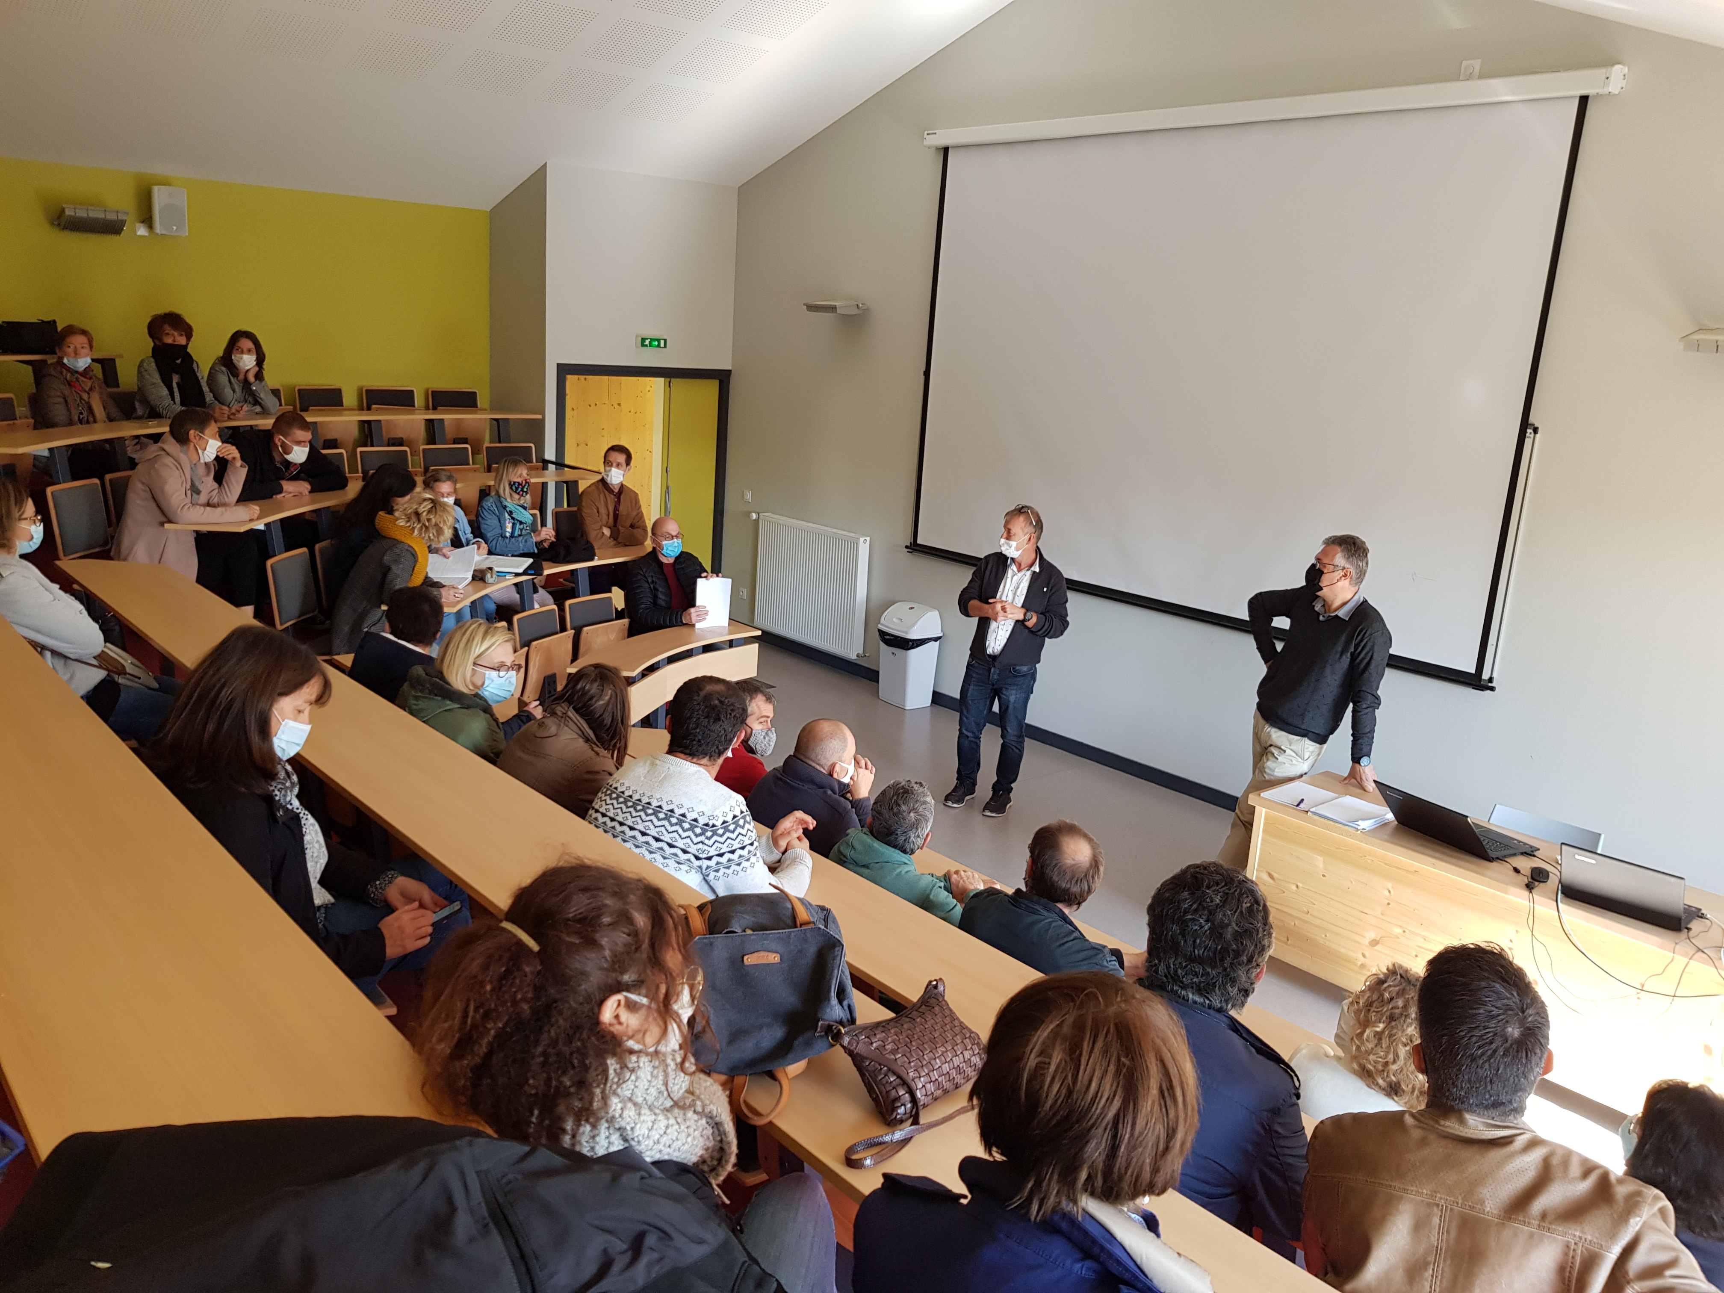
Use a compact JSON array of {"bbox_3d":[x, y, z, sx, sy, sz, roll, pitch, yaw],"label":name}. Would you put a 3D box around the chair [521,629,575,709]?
[{"bbox_3d":[-1.798,0.259,7.588,0.420,0.800,0.460,9,15,22],"label":"chair"}]

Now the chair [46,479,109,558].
[{"bbox_3d":[-3.636,-0.345,6.392,0.480,0.890,0.430,5,13,4],"label":"chair"}]

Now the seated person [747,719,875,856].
[{"bbox_3d":[-0.143,0.877,4.311,0.760,1.260,0.540,-6,16,-35],"label":"seated person"}]

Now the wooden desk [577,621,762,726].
[{"bbox_3d":[-1.135,0.359,7.485,0.480,0.740,1.570,10,15,25],"label":"wooden desk"}]

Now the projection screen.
[{"bbox_3d":[1.788,-1.547,7.384,0.080,2.660,3.980,-9,18,-42],"label":"projection screen"}]

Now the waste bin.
[{"bbox_3d":[0.319,0.047,9.184,0.330,0.720,0.375,-7,17,-40],"label":"waste bin"}]

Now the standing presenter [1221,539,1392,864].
[{"bbox_3d":[2.057,0.366,6.123,0.740,1.780,0.500,11,15,28],"label":"standing presenter"}]

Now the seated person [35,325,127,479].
[{"bbox_3d":[-4.282,-1.144,7.163,0.720,1.230,0.560,14,17,36],"label":"seated person"}]

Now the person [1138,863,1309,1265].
[{"bbox_3d":[0.528,1.014,2.193,0.760,1.360,0.530,-9,18,-44],"label":"person"}]

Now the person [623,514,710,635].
[{"bbox_3d":[-1.233,-0.119,8.163,0.700,1.310,0.530,11,15,27],"label":"person"}]

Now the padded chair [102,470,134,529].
[{"bbox_3d":[-3.844,-0.514,7.023,0.420,0.840,0.450,5,14,4],"label":"padded chair"}]

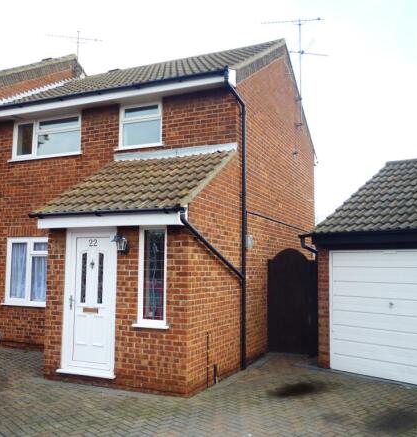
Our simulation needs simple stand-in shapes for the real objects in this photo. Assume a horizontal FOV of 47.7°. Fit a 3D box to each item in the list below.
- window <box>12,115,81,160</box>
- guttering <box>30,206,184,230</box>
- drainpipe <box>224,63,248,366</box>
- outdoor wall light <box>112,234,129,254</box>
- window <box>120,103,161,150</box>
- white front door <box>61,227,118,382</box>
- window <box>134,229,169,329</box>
[{"bbox_3d":[-3.392,-1.685,9.820,1.810,0.880,0.120,-2,-6,23],"label":"window"},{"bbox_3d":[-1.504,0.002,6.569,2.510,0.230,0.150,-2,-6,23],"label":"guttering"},{"bbox_3d":[0.442,0.006,7.890,0.200,4.980,0.660,-2,-6,23],"label":"drainpipe"},{"bbox_3d":[-1.205,0.361,6.564,0.160,0.280,0.200,-2,-6,23],"label":"outdoor wall light"},{"bbox_3d":[-1.310,-1.746,8.917,0.930,0.870,0.120,-2,-6,23],"label":"window"},{"bbox_3d":[-1.723,1.179,6.802,0.930,2.090,0.110,-2,-6,23],"label":"white front door"},{"bbox_3d":[-0.771,0.790,6.439,0.470,1.380,0.110,-2,-6,23],"label":"window"}]

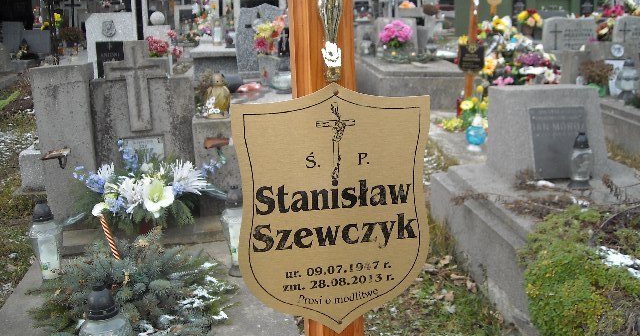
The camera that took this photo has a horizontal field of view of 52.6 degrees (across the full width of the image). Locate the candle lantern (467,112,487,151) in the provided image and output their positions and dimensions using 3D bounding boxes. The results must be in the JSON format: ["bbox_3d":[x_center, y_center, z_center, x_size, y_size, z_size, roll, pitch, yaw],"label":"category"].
[{"bbox_3d":[1.171,-0.272,4.841,0.145,0.290,0.145,-2,15,-7],"label":"candle lantern"}]

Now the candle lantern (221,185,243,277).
[{"bbox_3d":[-0.295,0.214,2.246,0.112,0.320,0.112,-2,15,-7],"label":"candle lantern"}]

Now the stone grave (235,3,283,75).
[{"bbox_3d":[-0.559,-1.213,6.296,0.560,0.760,0.120,-2,15,-7],"label":"stone grave"}]

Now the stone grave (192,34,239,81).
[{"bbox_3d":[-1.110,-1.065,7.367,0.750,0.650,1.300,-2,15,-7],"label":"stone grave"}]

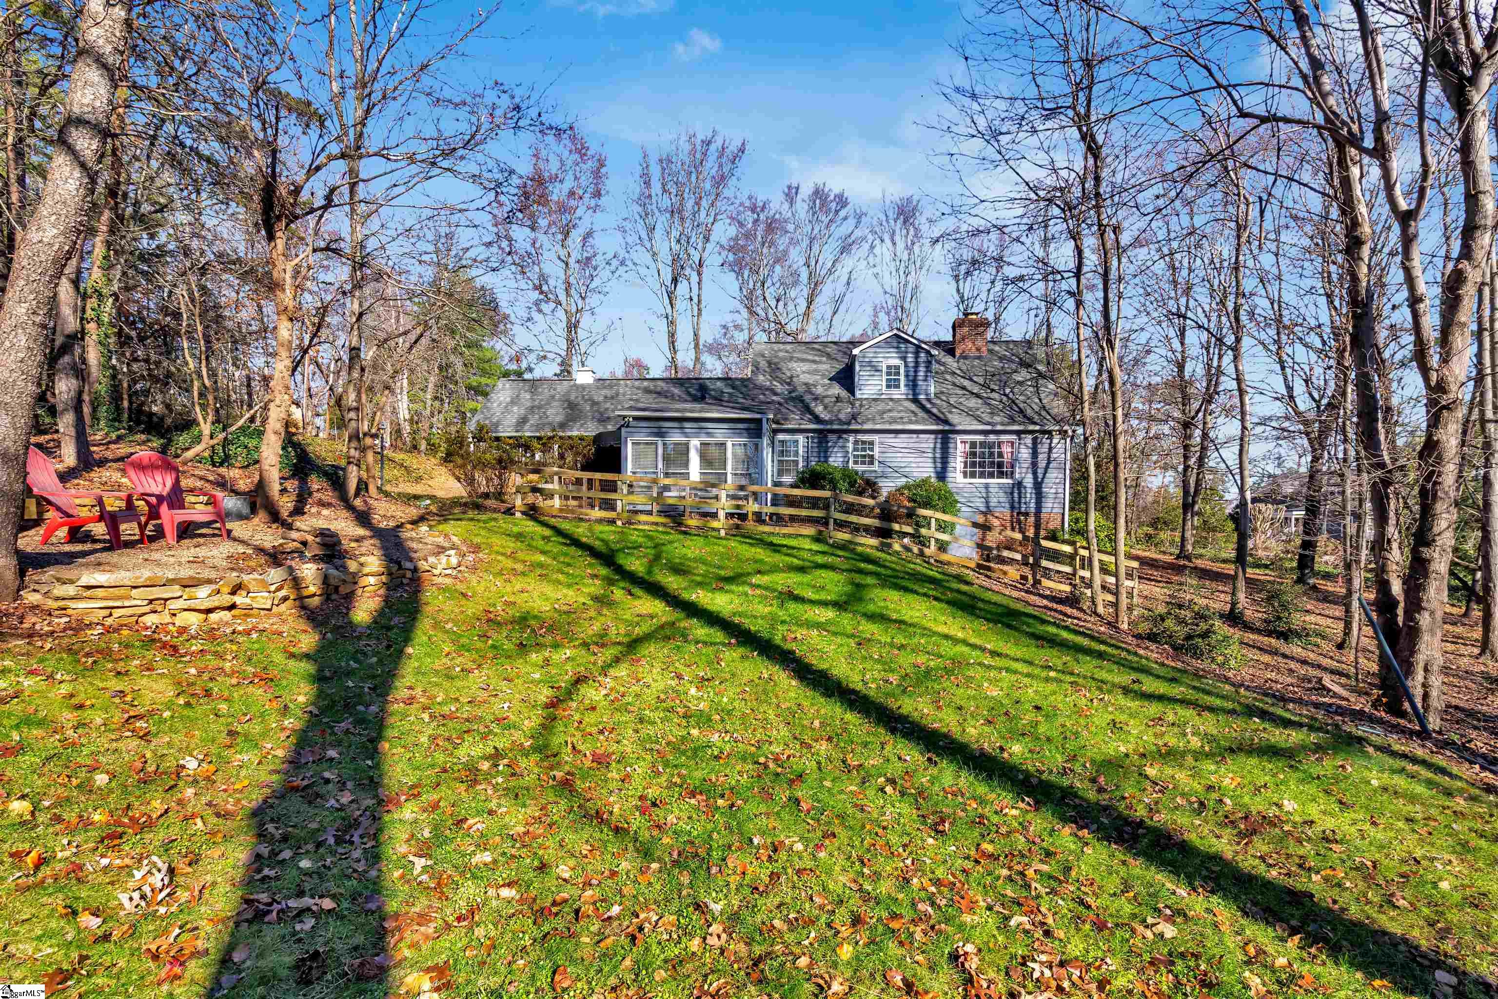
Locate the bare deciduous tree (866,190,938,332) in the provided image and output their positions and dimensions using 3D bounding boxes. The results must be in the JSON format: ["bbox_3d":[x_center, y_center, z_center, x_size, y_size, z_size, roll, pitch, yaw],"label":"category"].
[{"bbox_3d":[9.548,-9.696,42.666,4.388,19.461,4.388,1,2,0],"label":"bare deciduous tree"}]

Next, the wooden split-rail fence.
[{"bbox_3d":[1.525,0.780,15.797,14.809,2.886,0.500,1,2,5],"label":"wooden split-rail fence"}]

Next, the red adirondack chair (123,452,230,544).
[{"bbox_3d":[-6.509,-0.020,7.567,0.854,0.970,0.718,1,2,19],"label":"red adirondack chair"}]

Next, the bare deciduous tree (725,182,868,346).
[{"bbox_3d":[2.417,-8.843,37.698,8.014,17.946,8.014,1,2,0],"label":"bare deciduous tree"}]

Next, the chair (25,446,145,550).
[{"bbox_3d":[-6.910,-0.004,6.923,0.854,0.970,0.718,0,2,-17],"label":"chair"}]

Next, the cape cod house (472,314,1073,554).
[{"bbox_3d":[-0.146,-2.454,22.914,20.102,7.891,11.199,1,2,6],"label":"cape cod house"}]

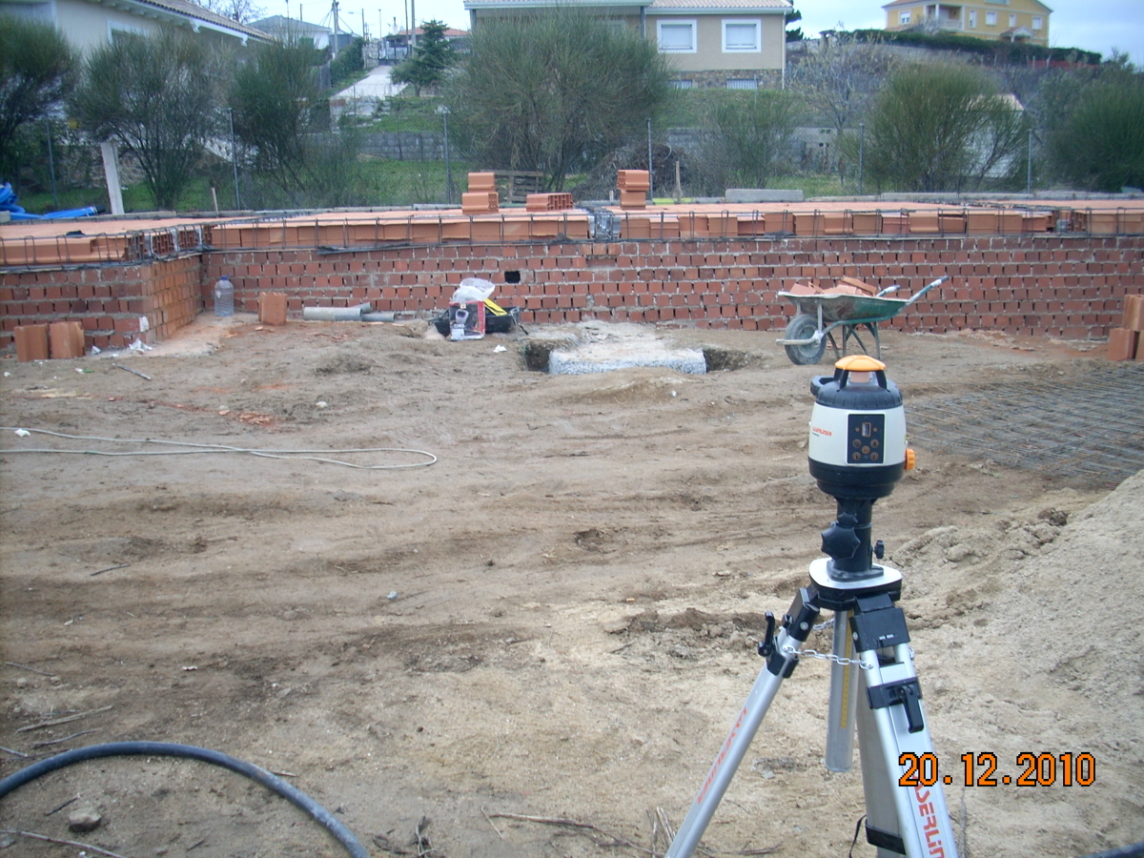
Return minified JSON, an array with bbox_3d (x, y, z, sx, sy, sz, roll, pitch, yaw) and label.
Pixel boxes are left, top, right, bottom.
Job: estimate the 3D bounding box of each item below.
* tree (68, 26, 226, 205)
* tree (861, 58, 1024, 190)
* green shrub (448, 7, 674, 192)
[{"bbox_3d":[-6.348,-4.602,18.236,2.337,2.609,2.200,-5,12,-18],"label":"tree"},{"bbox_3d":[5.904,-4.735,19.292,2.615,2.048,2.400,2,12,17],"label":"tree"},{"bbox_3d":[-0.168,-5.013,18.718,3.496,2.782,3.100,-1,12,0],"label":"green shrub"}]

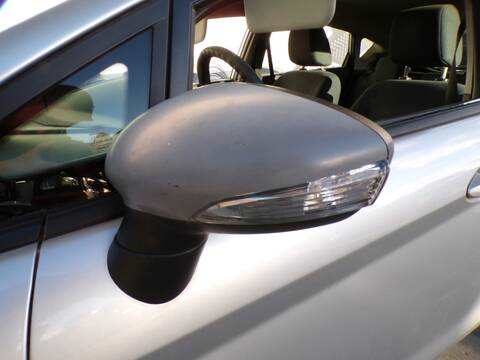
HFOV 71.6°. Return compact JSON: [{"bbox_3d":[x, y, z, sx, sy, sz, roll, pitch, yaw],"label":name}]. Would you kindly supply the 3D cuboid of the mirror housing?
[{"bbox_3d":[-0.014,0.013,0.334,0.255,0.218,0.160,14,25,35],"label":"mirror housing"}]

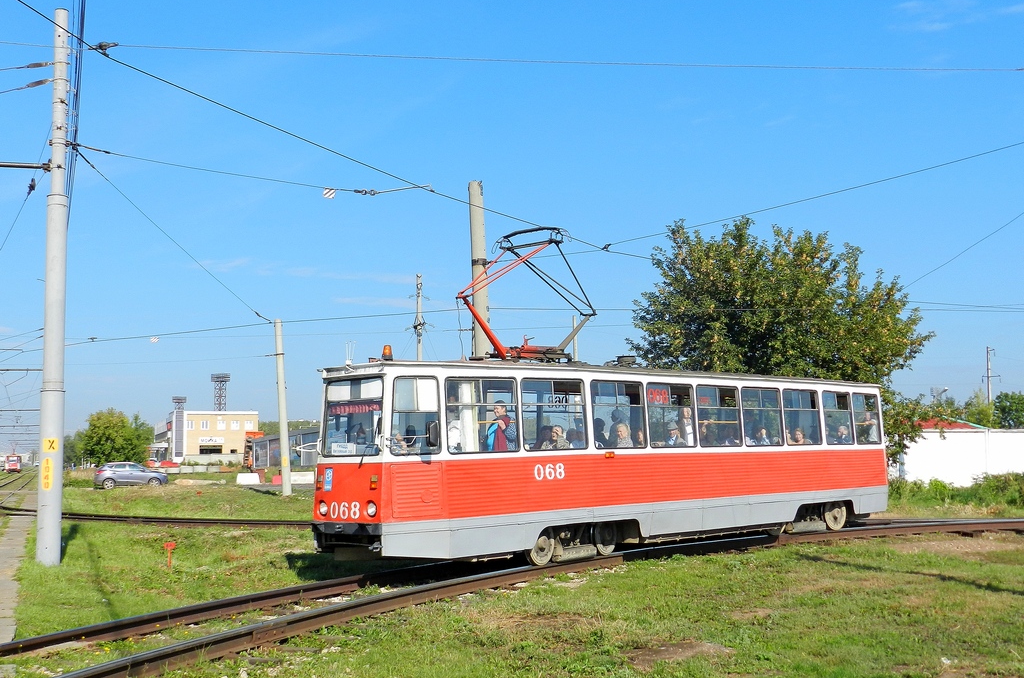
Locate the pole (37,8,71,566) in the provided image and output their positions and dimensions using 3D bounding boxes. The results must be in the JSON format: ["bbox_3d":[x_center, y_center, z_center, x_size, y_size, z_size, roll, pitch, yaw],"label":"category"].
[{"bbox_3d":[-8.288,-1.081,20.428,0.400,10.205,0.400,-1,-6,0],"label":"pole"}]

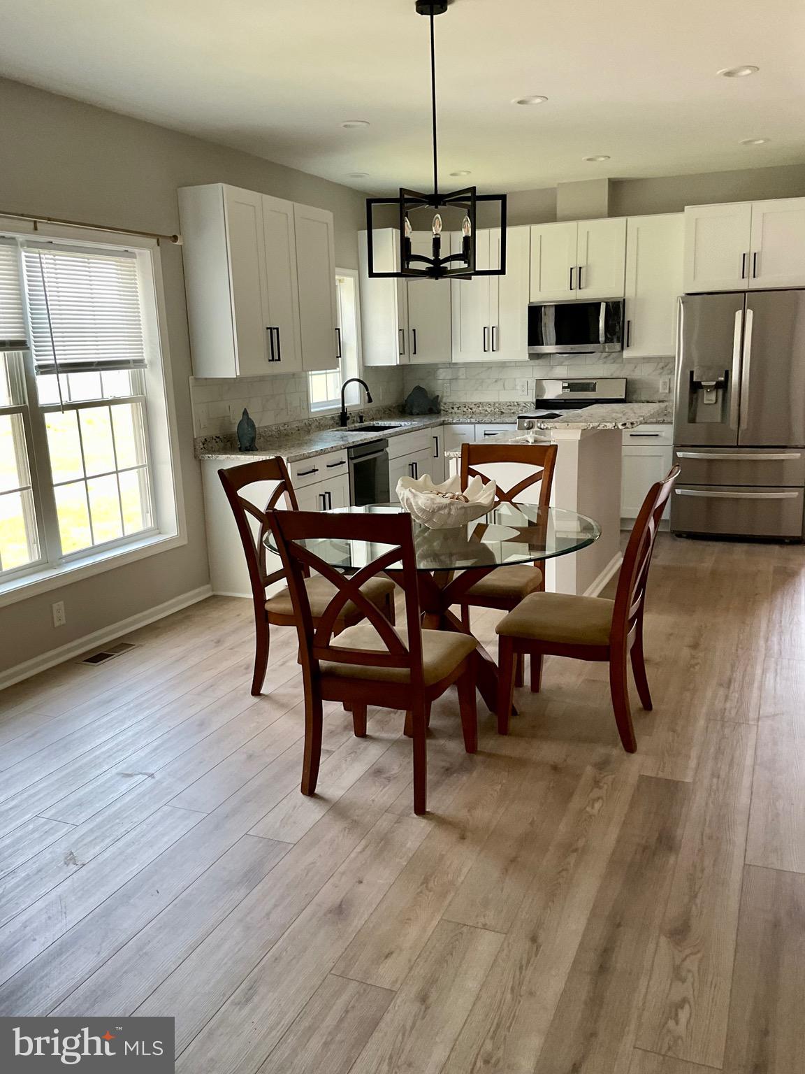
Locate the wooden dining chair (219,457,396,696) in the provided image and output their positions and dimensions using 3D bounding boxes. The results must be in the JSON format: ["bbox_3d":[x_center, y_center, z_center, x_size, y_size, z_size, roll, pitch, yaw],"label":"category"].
[{"bbox_3d":[-0.377,0.190,4.043,0.620,1.026,0.500,4,13,25],"label":"wooden dining chair"}]

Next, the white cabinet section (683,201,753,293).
[{"bbox_3d":[2.401,-2.155,6.790,0.453,0.600,0.603,3,13,23],"label":"white cabinet section"}]

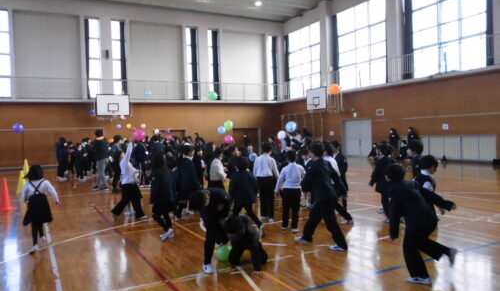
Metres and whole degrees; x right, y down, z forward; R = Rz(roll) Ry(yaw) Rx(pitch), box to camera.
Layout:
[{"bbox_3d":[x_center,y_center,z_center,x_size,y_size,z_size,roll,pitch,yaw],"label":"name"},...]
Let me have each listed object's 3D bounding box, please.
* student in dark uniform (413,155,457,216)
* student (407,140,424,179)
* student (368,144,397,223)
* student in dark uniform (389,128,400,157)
[{"bbox_3d":[2.135,0.674,4.537,0.380,1.120,0.380,-2,1,-21],"label":"student in dark uniform"},{"bbox_3d":[2.392,0.570,5.485,0.340,1.270,0.380,-2,1,-3],"label":"student"},{"bbox_3d":[2.258,0.602,6.350,0.460,1.270,0.380,-2,2,9],"label":"student"},{"bbox_3d":[6.311,-0.011,16.400,0.360,1.435,0.420,-3,2,-27],"label":"student in dark uniform"}]

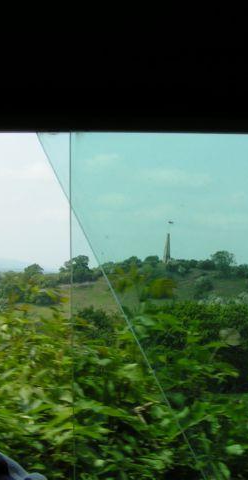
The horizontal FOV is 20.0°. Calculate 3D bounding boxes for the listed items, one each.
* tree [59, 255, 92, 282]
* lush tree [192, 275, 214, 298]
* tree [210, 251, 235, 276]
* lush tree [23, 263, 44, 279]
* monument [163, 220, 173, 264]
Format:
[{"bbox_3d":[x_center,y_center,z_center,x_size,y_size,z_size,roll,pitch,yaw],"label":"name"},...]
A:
[{"bbox_3d":[-15.210,9.130,225.000,9.800,9.000,9.000,2,-2,0],"label":"tree"},{"bbox_3d":[21.500,12.850,190.000,5.800,5.800,5.500,2,-2,0],"label":"lush tree"},{"bbox_3d":[31.540,7.530,225.000,7.600,8.300,7.200,2,-2,0],"label":"tree"},{"bbox_3d":[-30.270,10.370,235.000,7.200,6.000,6.800,2,-2,0],"label":"lush tree"},{"bbox_3d":[14.720,0.840,235.000,2.700,14.500,2.600,1,-3,24],"label":"monument"}]

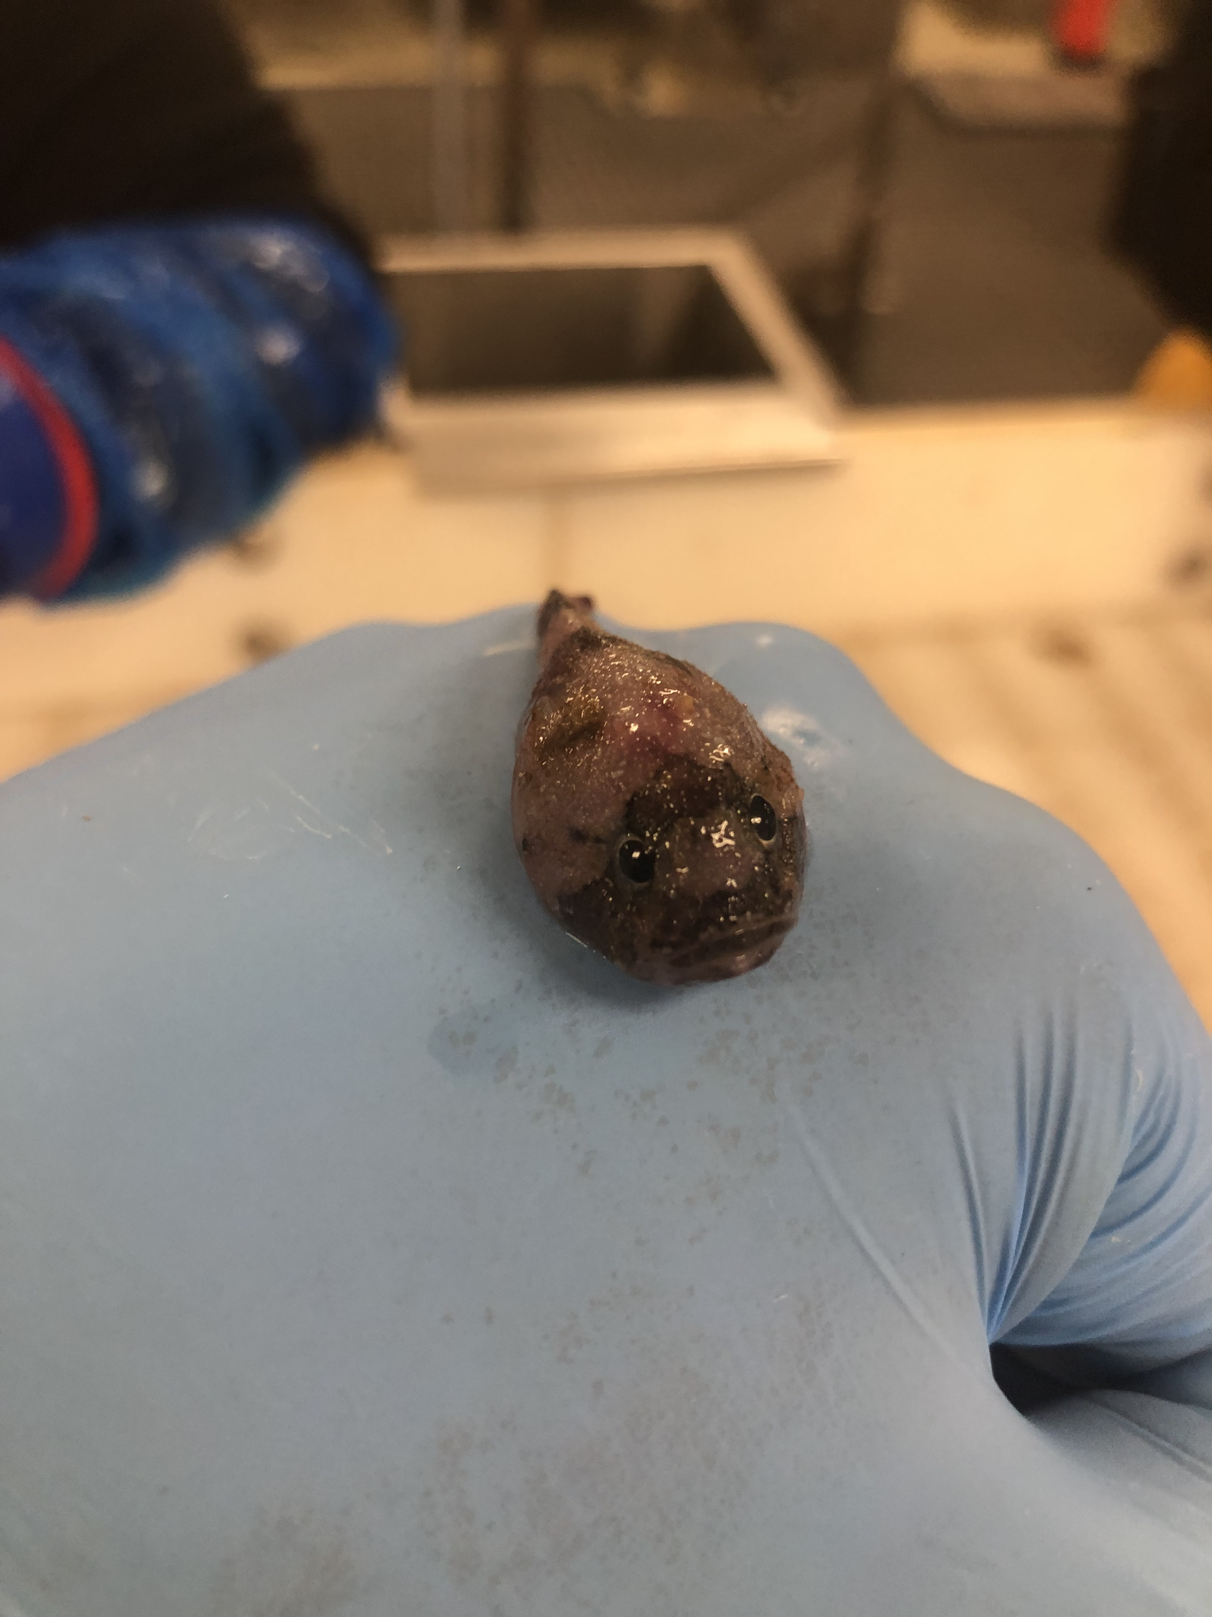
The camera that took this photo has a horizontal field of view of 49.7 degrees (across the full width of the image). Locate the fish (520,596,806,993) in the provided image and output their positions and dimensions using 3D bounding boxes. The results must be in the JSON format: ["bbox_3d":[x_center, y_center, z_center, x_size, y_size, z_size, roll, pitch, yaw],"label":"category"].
[{"bbox_3d":[0.001,-0.004,0.097,0.018,0.016,0.043,-19,38,-8],"label":"fish"}]

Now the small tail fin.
[{"bbox_3d":[-0.003,-0.015,0.109,0.004,0.005,0.009,-19,38,-8],"label":"small tail fin"}]

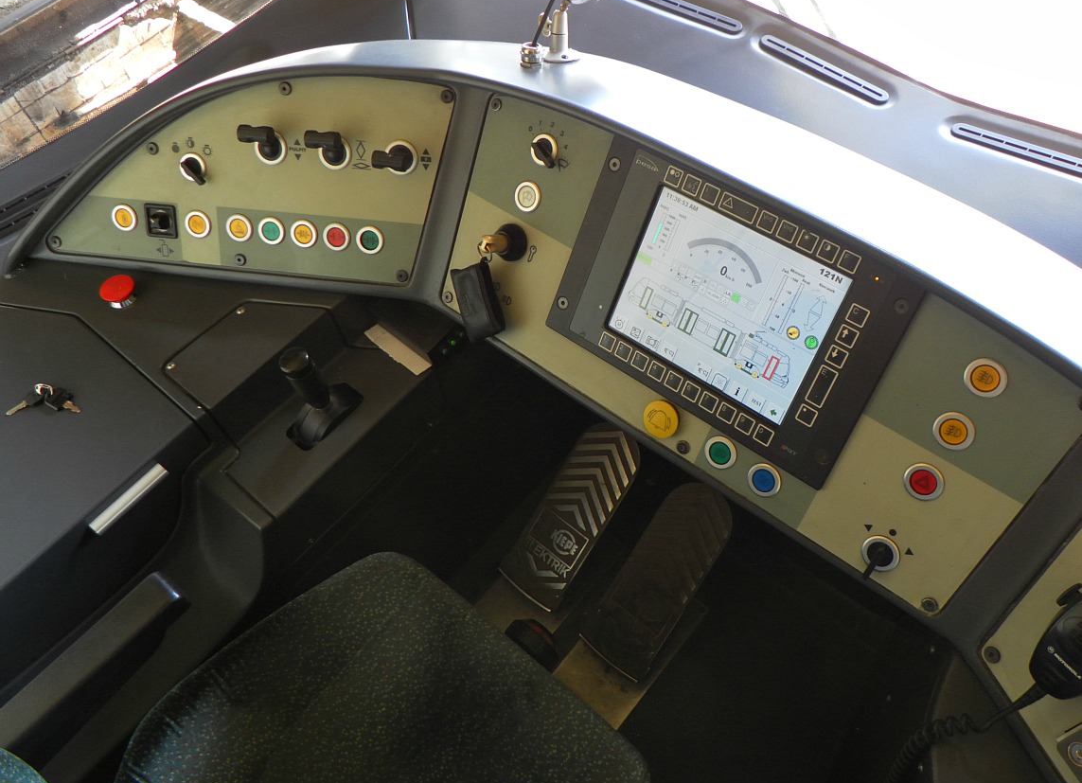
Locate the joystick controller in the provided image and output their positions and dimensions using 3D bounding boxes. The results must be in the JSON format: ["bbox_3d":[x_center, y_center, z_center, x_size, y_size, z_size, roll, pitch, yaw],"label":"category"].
[{"bbox_3d":[-0.270,-0.004,0.947,0.042,0.119,0.097,33,64,26],"label":"joystick controller"}]

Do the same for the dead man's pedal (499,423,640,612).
[{"bbox_3d":[0.060,0.199,1.336,0.117,0.035,0.304,33,89,26],"label":"dead man's pedal"}]

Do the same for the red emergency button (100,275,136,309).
[{"bbox_3d":[-0.534,-0.124,1.026,0.042,0.029,0.042,-3,54,5],"label":"red emergency button"}]

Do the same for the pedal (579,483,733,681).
[{"bbox_3d":[0.188,0.286,1.260,0.116,0.035,0.300,33,89,26],"label":"pedal"}]

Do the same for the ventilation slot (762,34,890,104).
[{"bbox_3d":[0.366,-0.418,1.063,0.031,0.015,0.198,-38,59,-19],"label":"ventilation slot"}]

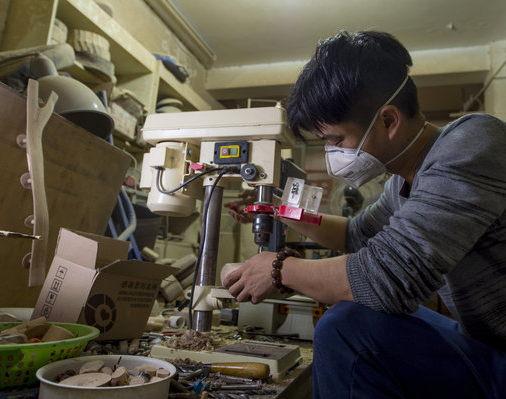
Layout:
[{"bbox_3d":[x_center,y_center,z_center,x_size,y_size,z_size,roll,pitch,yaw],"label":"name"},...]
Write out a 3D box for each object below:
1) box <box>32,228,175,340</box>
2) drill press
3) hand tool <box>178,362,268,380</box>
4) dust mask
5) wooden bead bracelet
[{"bbox_3d":[-0.363,0.230,0.935,0.180,0.220,0.225,12,-10,29],"label":"box"},{"bbox_3d":[-0.081,0.079,0.880,0.367,0.537,0.228,1,-13,15],"label":"drill press"},{"bbox_3d":[-0.057,0.306,0.660,0.180,0.030,0.030,3,-13,6],"label":"hand tool"},{"bbox_3d":[0.240,-0.128,0.735,0.200,0.140,0.145,-29,-15,0],"label":"dust mask"},{"bbox_3d":[0.069,0.136,0.690,0.020,0.075,0.080,1,-11,40],"label":"wooden bead bracelet"}]

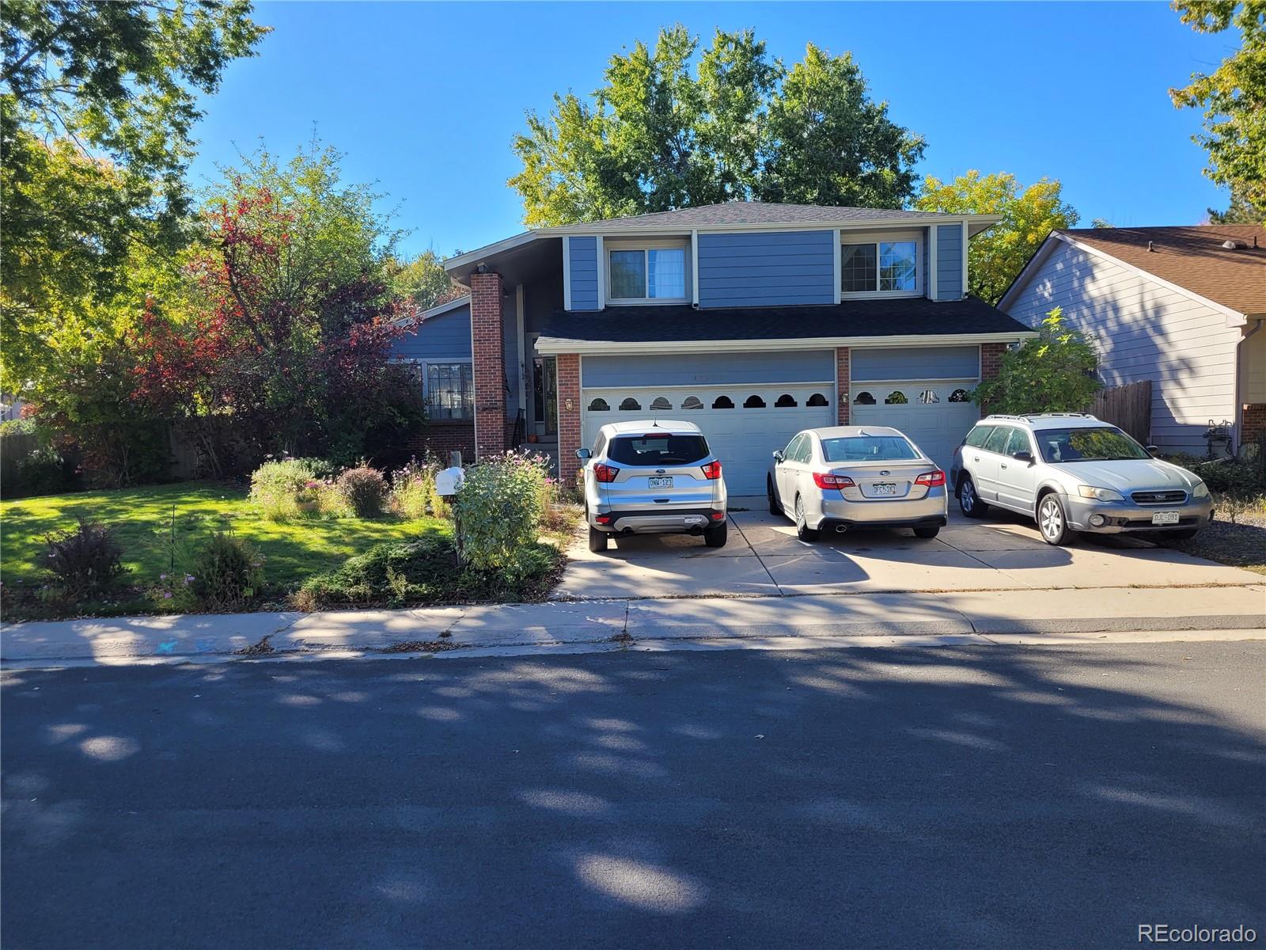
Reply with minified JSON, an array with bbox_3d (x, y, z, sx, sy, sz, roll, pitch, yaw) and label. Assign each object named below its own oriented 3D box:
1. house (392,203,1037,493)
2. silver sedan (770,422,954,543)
[{"bbox_3d":[1.651,-3.193,23.811,14.400,6.900,12.600,-1,3,4],"label":"house"},{"bbox_3d":[3.190,0.025,14.100,1.850,1.500,4.800,-1,5,1],"label":"silver sedan"}]

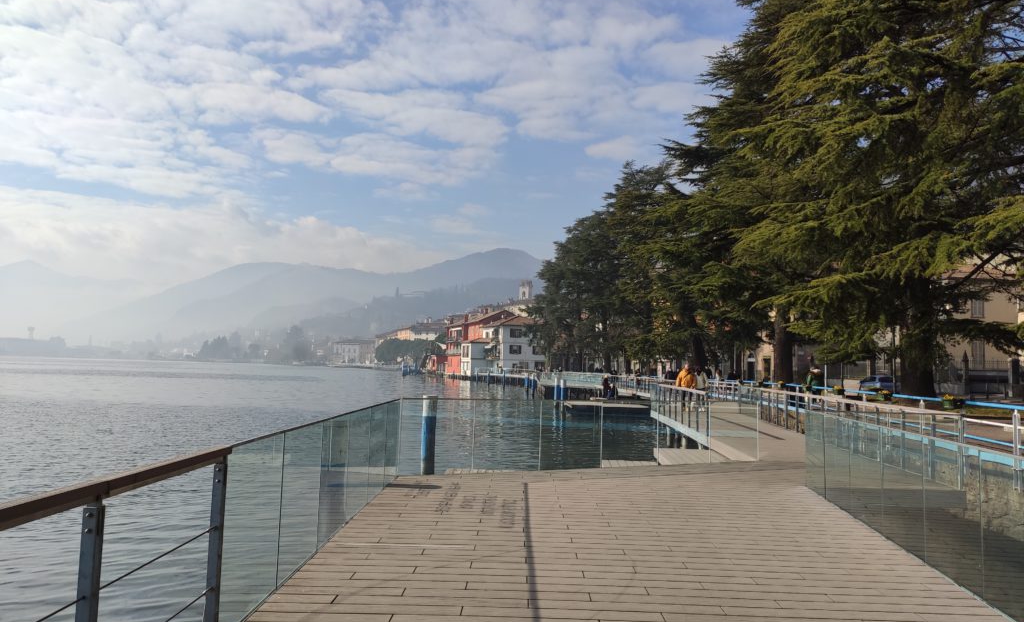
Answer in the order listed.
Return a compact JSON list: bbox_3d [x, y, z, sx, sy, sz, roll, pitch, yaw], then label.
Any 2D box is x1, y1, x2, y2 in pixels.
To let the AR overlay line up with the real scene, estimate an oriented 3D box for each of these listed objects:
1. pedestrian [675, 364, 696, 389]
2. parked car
[{"bbox_3d":[6.278,2.723,27.700,0.660,1.780,0.420,1,-4,5],"label":"pedestrian"},{"bbox_3d":[32.881,6.531,69.000,1.680,1.480,3.900,1,-4,-2],"label":"parked car"}]

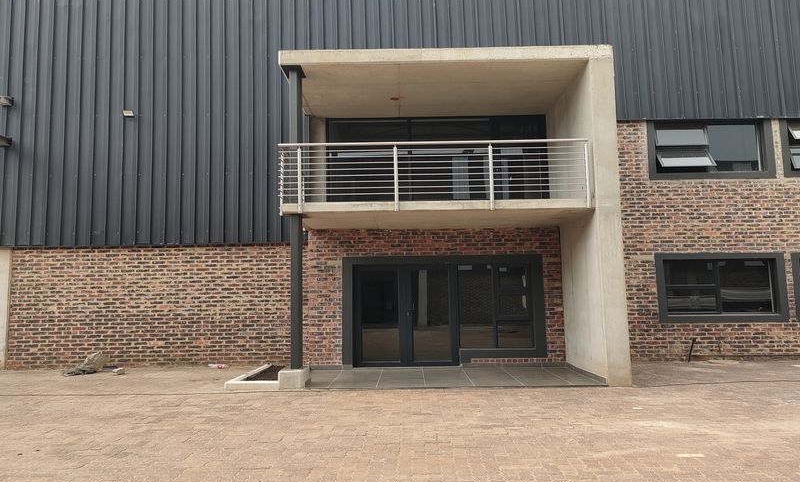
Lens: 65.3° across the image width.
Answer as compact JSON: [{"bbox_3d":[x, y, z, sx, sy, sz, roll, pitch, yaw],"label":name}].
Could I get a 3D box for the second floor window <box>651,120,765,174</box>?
[{"bbox_3d":[6.669,-1.989,13.388,2.460,1.210,0.180,-1,-6,1],"label":"second floor window"}]

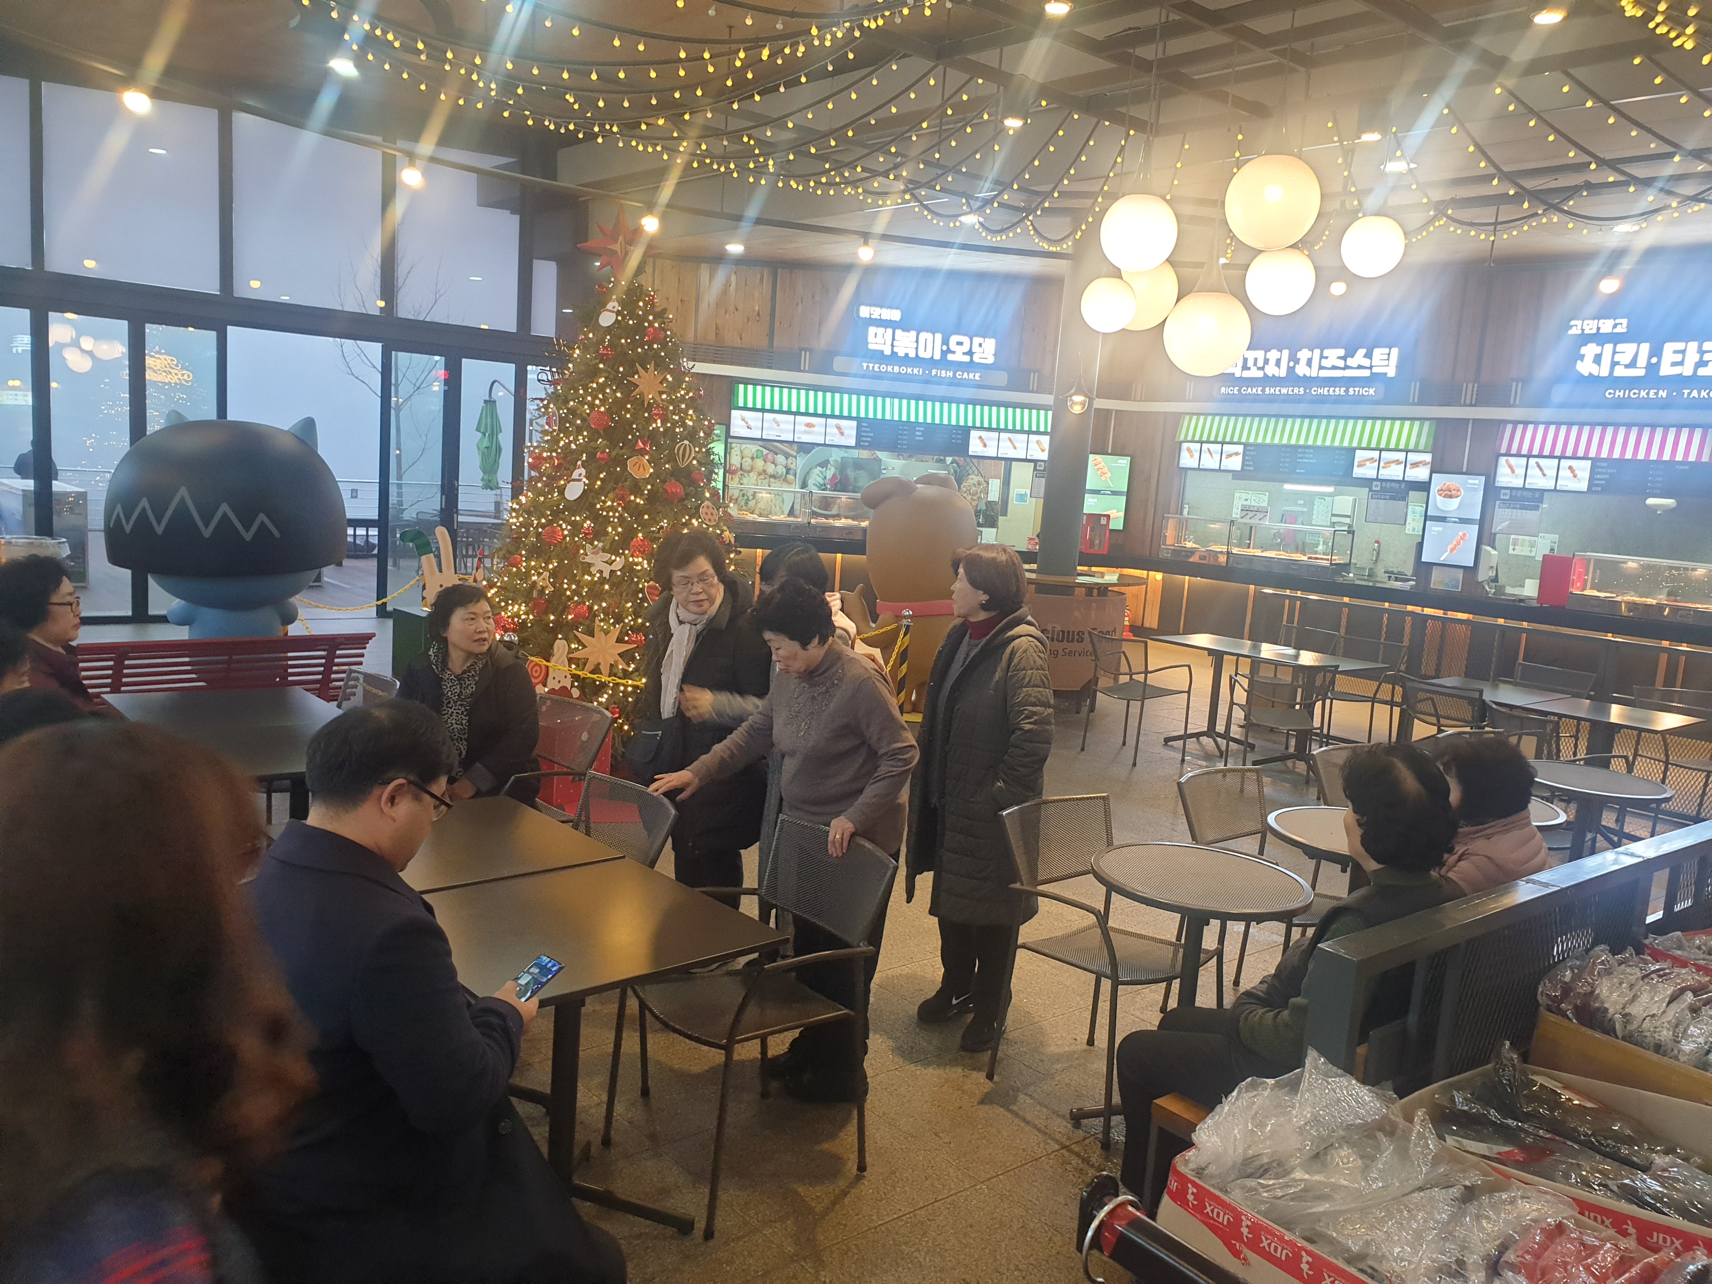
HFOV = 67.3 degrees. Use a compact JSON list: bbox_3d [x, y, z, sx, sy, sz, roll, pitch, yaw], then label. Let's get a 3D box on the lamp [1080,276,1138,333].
[{"bbox_3d":[1.326,-1.768,6.750,0.295,0.290,0.295,4,8,0],"label":"lamp"}]

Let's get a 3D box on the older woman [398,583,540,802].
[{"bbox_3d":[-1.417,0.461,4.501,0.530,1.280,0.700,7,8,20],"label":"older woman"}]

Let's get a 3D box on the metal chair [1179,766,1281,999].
[{"bbox_3d":[1.442,0.916,4.437,0.535,0.845,0.545,-3,10,-41],"label":"metal chair"}]

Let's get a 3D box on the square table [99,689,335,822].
[{"bbox_3d":[-2.181,0.663,4.653,0.700,0.730,1.400,-3,10,-40],"label":"square table"}]

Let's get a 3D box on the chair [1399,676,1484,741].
[{"bbox_3d":[3.391,0.610,7.349,0.570,0.820,0.560,-2,10,-38],"label":"chair"}]

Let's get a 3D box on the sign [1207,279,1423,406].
[{"bbox_3d":[4.875,-3.184,13.819,2.250,1.200,0.130,11,10,41],"label":"sign"}]

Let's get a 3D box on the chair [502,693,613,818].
[{"bbox_3d":[-1.238,0.648,4.724,0.570,0.820,0.560,-3,10,-42],"label":"chair"}]

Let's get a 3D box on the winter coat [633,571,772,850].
[{"bbox_3d":[-0.493,0.234,4.178,0.500,0.890,0.350,5,8,3],"label":"winter coat"}]

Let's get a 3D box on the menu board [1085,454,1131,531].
[{"bbox_3d":[3.247,-1.919,16.500,0.565,0.965,0.060,6,8,16],"label":"menu board"}]

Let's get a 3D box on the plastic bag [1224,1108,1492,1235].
[{"bbox_3d":[0.696,0.737,1.796,0.340,0.090,0.190,0,9,-26],"label":"plastic bag"}]

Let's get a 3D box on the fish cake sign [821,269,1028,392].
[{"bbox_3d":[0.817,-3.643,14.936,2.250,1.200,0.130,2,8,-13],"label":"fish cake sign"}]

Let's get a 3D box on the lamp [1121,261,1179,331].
[{"bbox_3d":[1.247,-1.479,5.500,0.290,0.300,0.290,5,8,10],"label":"lamp"}]

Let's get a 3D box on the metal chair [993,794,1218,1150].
[{"bbox_3d":[0.743,0.936,3.832,0.550,0.835,0.560,-2,10,-39],"label":"metal chair"}]

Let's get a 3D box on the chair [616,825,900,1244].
[{"bbox_3d":[-0.276,0.947,3.343,0.545,0.845,0.535,-3,10,-40],"label":"chair"}]

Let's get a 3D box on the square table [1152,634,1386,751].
[{"bbox_3d":[2.977,0.420,9.429,0.700,0.710,1.560,-2,10,-39],"label":"square table"}]

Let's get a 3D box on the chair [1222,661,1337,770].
[{"bbox_3d":[2.592,0.487,7.835,0.560,0.820,0.570,5,8,6],"label":"chair"}]

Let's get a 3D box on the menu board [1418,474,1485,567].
[{"bbox_3d":[6.065,-1.228,13.049,0.530,0.940,0.080,11,10,41],"label":"menu board"}]

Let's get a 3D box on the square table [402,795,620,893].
[{"bbox_3d":[-1.141,0.898,3.509,0.705,0.730,0.690,-3,11,-42],"label":"square table"}]

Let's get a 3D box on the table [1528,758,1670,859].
[{"bbox_3d":[3.139,0.944,5.591,0.635,0.712,0.635,4,8,0],"label":"table"}]

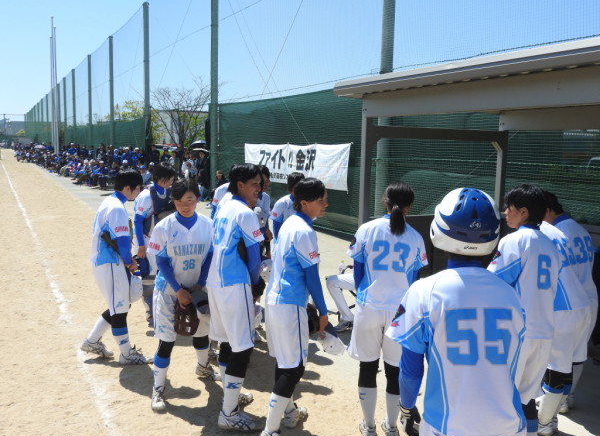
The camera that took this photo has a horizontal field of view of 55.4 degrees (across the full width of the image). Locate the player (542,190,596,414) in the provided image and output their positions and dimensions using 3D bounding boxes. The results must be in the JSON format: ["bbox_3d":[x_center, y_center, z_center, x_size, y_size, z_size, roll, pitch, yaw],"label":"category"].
[{"bbox_3d":[1.896,0.574,3.995,0.480,1.545,0.500,-2,8,-25],"label":"player"}]

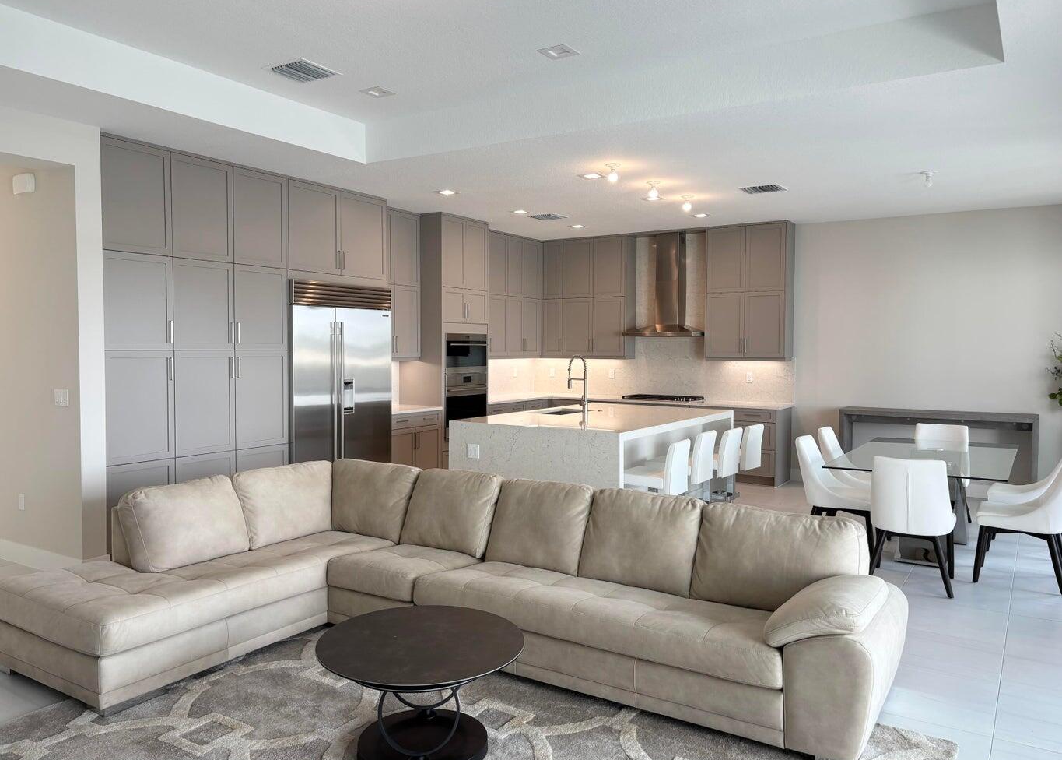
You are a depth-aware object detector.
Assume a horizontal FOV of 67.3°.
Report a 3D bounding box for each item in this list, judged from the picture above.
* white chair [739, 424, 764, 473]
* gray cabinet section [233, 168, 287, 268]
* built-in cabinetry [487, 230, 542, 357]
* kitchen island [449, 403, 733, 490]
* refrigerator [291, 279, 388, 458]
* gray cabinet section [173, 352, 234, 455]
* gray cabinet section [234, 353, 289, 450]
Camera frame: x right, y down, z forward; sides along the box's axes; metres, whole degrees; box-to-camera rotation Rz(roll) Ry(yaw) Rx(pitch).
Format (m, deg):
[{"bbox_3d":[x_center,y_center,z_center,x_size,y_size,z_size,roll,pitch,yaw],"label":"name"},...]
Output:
[{"bbox_3d":[2.097,0.846,8.217,0.460,0.800,0.430,2,3,33],"label":"white chair"},{"bbox_3d":[-2.512,-1.348,6.850,0.600,0.777,0.549,2,3,33],"label":"gray cabinet section"},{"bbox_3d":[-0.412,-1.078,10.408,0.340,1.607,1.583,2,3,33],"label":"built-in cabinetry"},{"bbox_3d":[0.697,0.801,7.739,1.722,0.915,2.711,2,3,33],"label":"kitchen island"},{"bbox_3d":[-1.985,0.185,7.609,0.670,2.140,1.230,2,3,33],"label":"refrigerator"},{"bbox_3d":[-2.814,0.169,6.453,0.600,0.819,0.544,2,3,33],"label":"gray cabinet section"},{"bbox_3d":[-2.518,0.151,6.913,0.600,0.819,0.549,2,3,33],"label":"gray cabinet section"}]

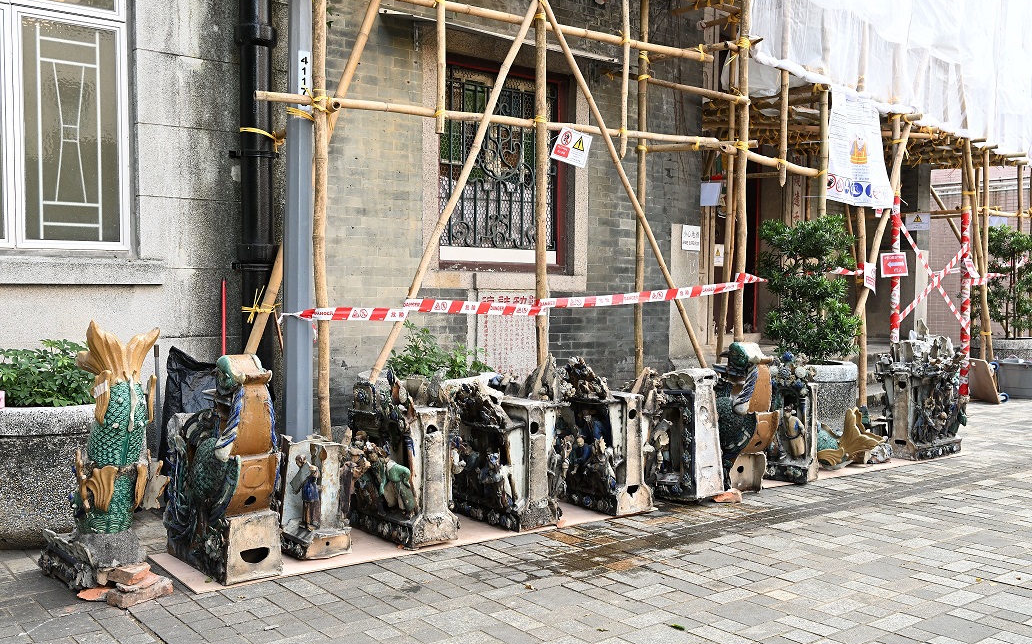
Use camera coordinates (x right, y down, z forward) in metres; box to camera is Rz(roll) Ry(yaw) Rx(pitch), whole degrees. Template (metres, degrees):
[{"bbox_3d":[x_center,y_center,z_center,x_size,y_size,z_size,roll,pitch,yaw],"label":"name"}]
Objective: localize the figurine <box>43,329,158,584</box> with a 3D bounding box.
[{"bbox_3d":[-1.602,0.485,3.651,0.380,0.959,0.416,-1,2,-37],"label":"figurine"}]

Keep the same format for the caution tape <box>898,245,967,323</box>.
[{"bbox_3d":[3.796,-0.350,8.600,0.680,0.730,0.060,1,2,14],"label":"caution tape"}]

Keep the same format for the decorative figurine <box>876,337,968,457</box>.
[{"bbox_3d":[2.836,0.508,6.603,0.720,0.817,0.325,-1,2,-37],"label":"decorative figurine"}]

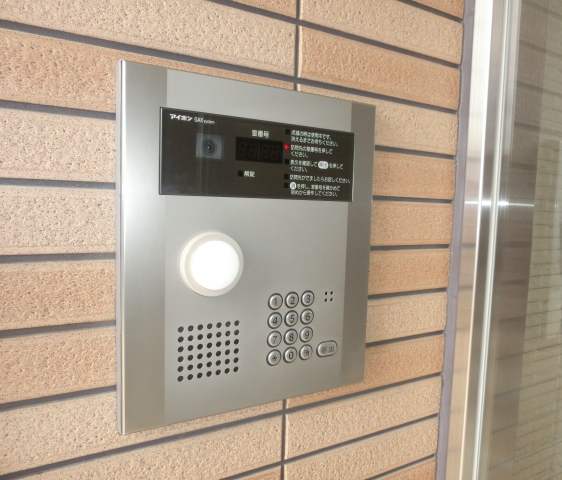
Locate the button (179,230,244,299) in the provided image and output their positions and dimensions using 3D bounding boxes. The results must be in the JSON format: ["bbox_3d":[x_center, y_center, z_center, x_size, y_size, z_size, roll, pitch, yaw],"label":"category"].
[{"bbox_3d":[-0.067,0.025,0.442,0.064,0.064,0.015,-1,5,-30],"label":"button"}]

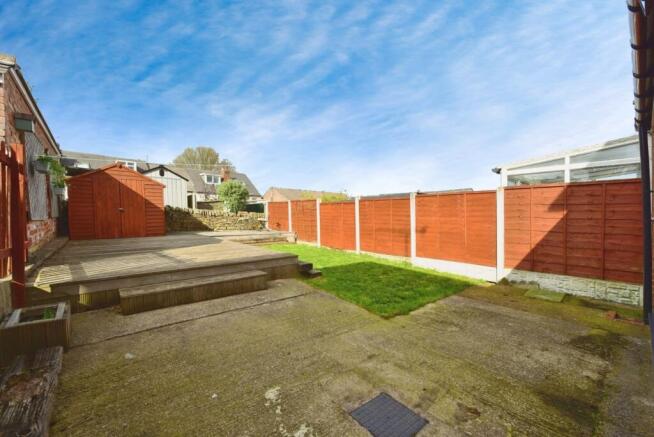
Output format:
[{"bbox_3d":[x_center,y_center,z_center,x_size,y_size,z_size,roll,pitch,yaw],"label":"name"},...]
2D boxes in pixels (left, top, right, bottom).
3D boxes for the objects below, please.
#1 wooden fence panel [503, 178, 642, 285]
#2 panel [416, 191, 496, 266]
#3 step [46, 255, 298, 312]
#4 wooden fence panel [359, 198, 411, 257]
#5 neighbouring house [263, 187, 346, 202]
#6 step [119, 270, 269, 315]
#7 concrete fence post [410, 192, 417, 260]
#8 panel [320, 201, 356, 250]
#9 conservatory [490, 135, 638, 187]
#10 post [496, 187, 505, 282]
[{"bbox_3d":[4.090,0.206,4.360,0.060,1.550,1.800,-1,1,-41],"label":"wooden fence panel"},{"bbox_3d":[2.840,0.218,5.780,0.060,1.540,1.800,-1,1,-41],"label":"panel"},{"bbox_3d":[-2.100,0.965,4.270,3.400,0.420,0.700,-1,1,-41],"label":"step"},{"bbox_3d":[1.590,0.248,7.200,0.060,1.520,1.800,-1,1,-41],"label":"wooden fence panel"},{"bbox_3d":[-2.300,-2.270,44.000,16.000,5.200,8.000,-1,1,-41],"label":"neighbouring house"},{"bbox_3d":[-2.080,1.165,4.240,2.100,0.260,0.430,0,0,-42],"label":"step"},{"bbox_3d":[2.220,0.235,6.490,0.100,1.780,0.110,-1,1,-41],"label":"concrete fence post"},{"bbox_3d":[0.345,0.250,8.620,0.060,1.520,1.800,-1,1,-41],"label":"panel"},{"bbox_3d":[6.150,-0.150,5.700,3.500,2.700,2.800,-1,1,-41],"label":"conservatory"},{"bbox_3d":[3.470,0.330,5.080,0.100,1.880,0.110,-1,1,-41],"label":"post"}]

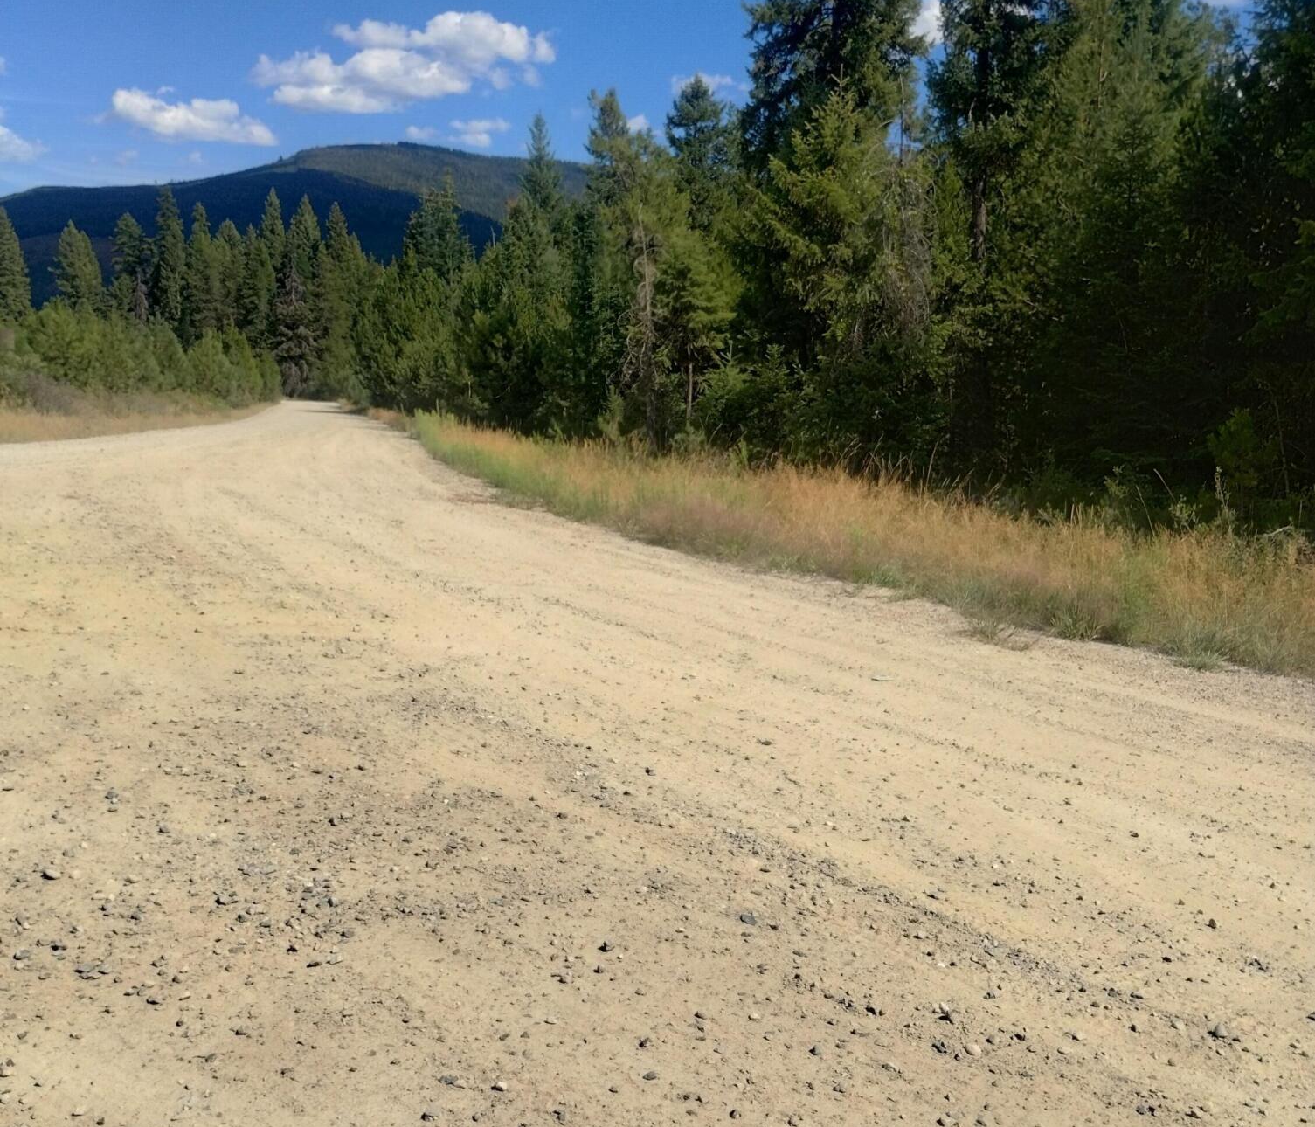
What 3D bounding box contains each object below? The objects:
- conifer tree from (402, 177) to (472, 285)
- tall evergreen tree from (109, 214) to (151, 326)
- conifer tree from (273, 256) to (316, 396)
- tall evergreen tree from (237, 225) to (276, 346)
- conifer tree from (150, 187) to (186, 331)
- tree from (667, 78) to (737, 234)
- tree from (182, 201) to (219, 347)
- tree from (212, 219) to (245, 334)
[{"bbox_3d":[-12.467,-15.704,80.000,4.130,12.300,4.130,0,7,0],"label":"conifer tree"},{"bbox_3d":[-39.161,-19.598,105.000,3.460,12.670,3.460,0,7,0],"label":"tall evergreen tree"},{"bbox_3d":[-26.952,-17.573,105.000,3.340,10.620,3.340,0,7,0],"label":"conifer tree"},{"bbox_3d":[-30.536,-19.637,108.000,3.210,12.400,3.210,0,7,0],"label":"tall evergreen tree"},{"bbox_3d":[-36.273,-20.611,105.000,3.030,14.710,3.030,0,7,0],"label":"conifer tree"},{"bbox_3d":[1.465,-10.316,46.000,2.650,11.010,2.650,0,7,0],"label":"tree"},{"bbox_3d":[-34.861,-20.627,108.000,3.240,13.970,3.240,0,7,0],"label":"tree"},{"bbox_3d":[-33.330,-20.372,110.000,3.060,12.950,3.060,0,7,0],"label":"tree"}]

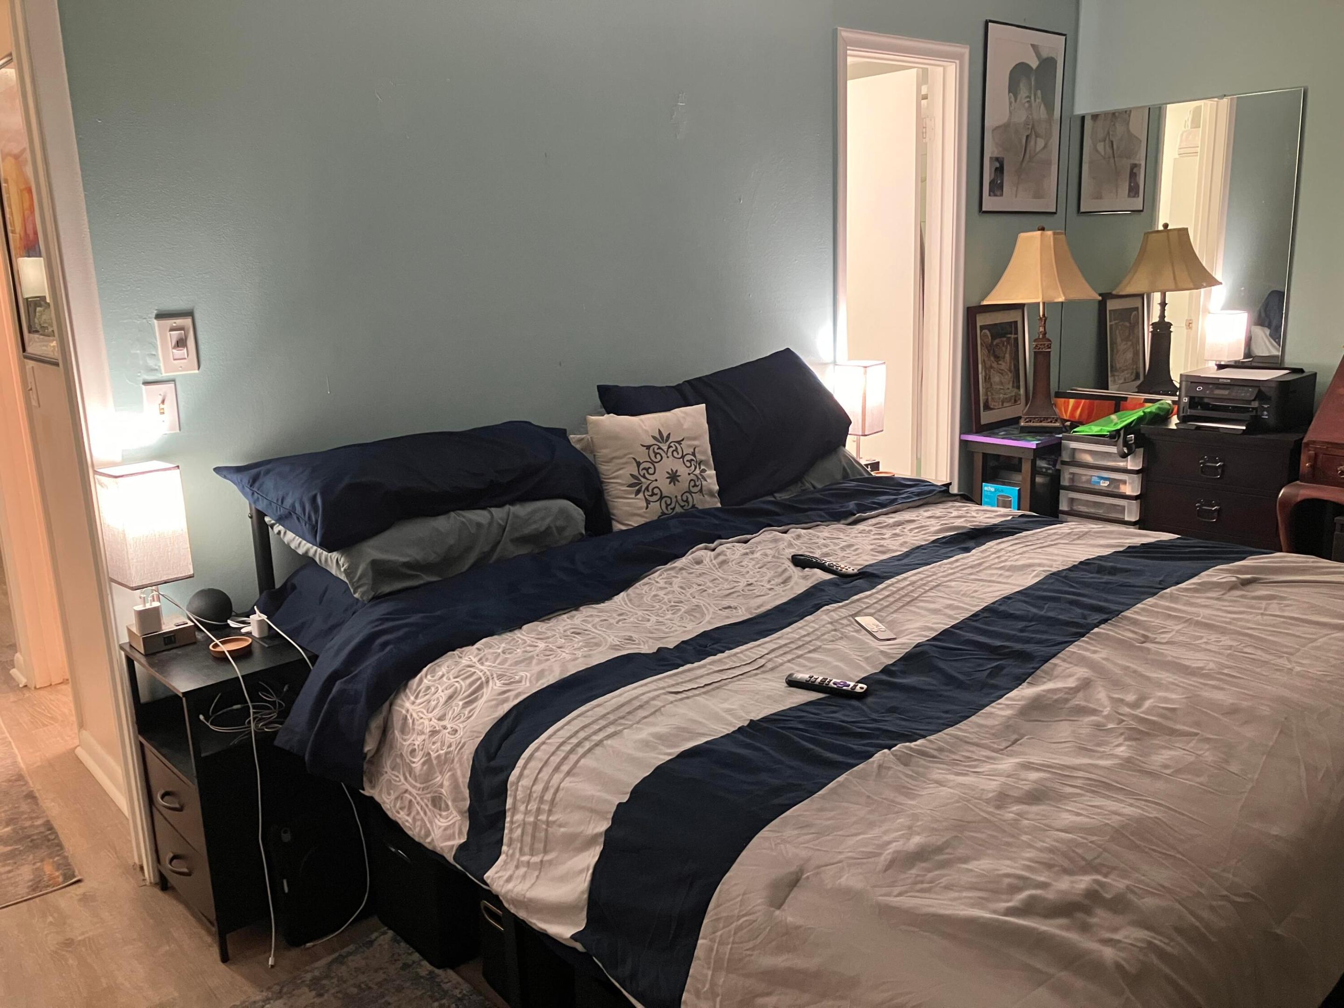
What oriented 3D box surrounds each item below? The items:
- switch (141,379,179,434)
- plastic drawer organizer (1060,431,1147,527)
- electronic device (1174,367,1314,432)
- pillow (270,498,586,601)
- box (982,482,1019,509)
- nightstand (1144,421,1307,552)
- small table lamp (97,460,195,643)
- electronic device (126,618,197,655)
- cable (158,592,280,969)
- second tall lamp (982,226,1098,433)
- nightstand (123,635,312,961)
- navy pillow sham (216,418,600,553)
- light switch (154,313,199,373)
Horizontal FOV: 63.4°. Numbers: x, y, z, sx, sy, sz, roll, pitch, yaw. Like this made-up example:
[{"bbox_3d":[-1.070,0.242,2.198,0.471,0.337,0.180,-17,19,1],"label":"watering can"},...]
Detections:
[{"bbox_3d":[-1.130,-0.214,2.402,0.070,0.114,0.015,-13,17,-40],"label":"switch"},{"bbox_3d":[1.767,0.044,4.255,0.370,0.660,0.325,-13,17,-39],"label":"plastic drawer organizer"},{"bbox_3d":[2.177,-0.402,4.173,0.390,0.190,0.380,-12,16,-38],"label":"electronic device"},{"bbox_3d":[-0.556,0.049,2.651,0.680,0.155,0.400,-13,37,-39],"label":"pillow"},{"bbox_3d":[1.411,-0.008,4.564,0.125,0.170,0.165,-13,17,-40],"label":"box"},{"bbox_3d":[2.189,0.027,4.253,0.480,0.682,0.550,-13,17,-40],"label":"nightstand"},{"bbox_3d":[-1.129,0.114,2.364,0.127,0.397,0.127,-13,17,-39],"label":"small table lamp"},{"bbox_3d":[-1.127,0.288,2.403,0.108,0.042,0.106,-13,17,-40],"label":"electronic device"},{"bbox_3d":[-0.940,0.567,2.320,0.085,0.720,0.400,-13,17,-39],"label":"cable"},{"bbox_3d":[1.521,-0.715,4.474,0.415,0.828,0.415,-13,17,-40],"label":"second tall lamp"},{"bbox_3d":[-0.959,0.605,2.425,0.300,0.600,0.400,-13,17,-39],"label":"nightstand"},{"bbox_3d":[-0.560,-0.063,2.624,0.870,0.180,0.420,-13,37,-39],"label":"navy pillow sham"},{"bbox_3d":[-1.091,-0.350,2.404,0.079,0.123,0.028,-13,17,-39],"label":"light switch"}]

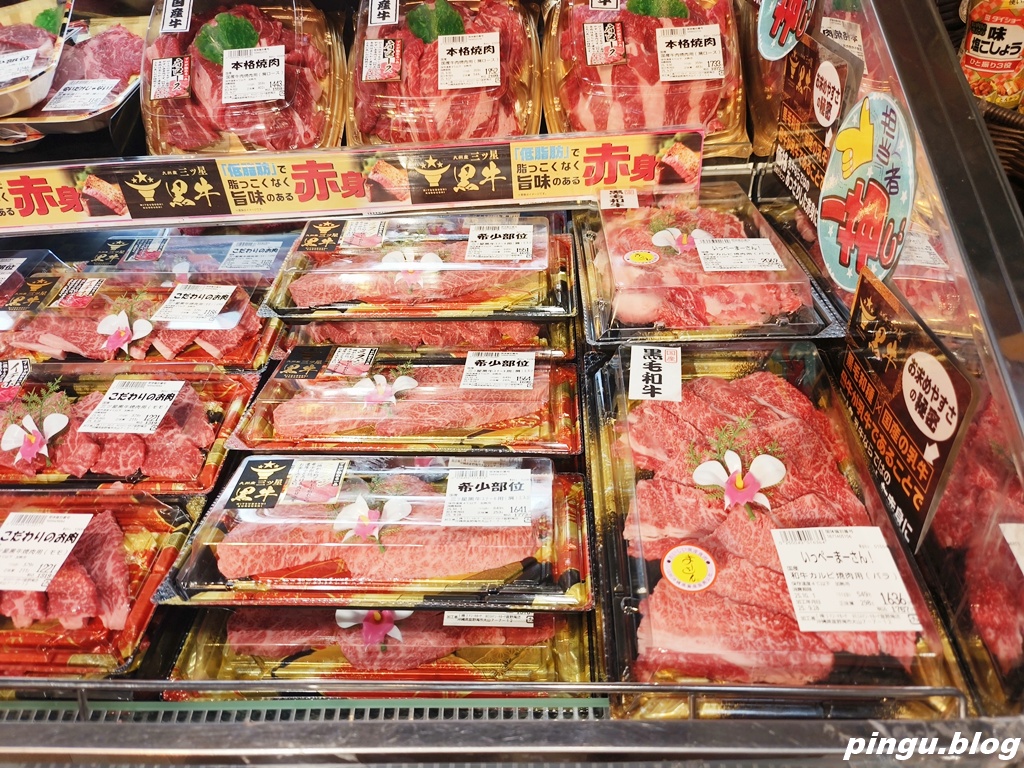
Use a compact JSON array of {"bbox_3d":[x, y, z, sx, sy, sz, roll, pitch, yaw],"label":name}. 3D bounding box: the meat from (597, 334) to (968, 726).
[{"bbox_3d":[0.144,0.069,0.428,0.182,0.052,0.270,-1,46,3],"label":"meat"}]

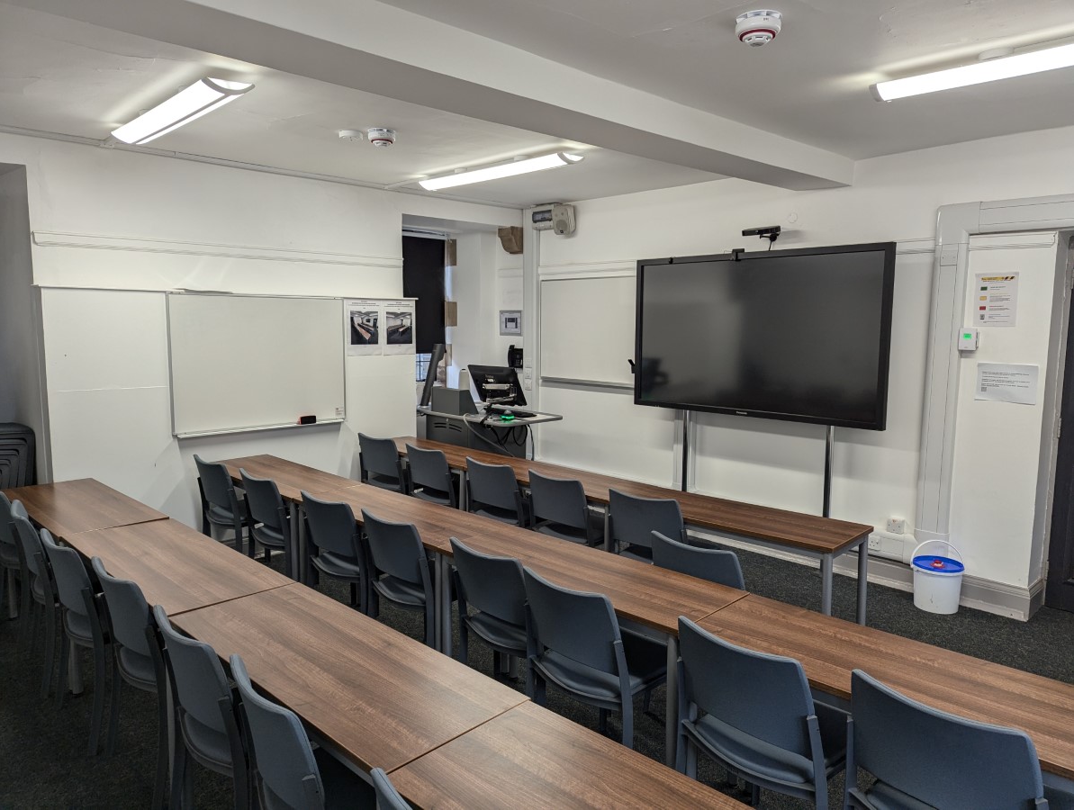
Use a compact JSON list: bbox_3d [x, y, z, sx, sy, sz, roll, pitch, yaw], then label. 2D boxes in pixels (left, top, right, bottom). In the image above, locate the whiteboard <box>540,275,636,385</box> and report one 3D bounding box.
[{"bbox_3d":[0.466,-0.616,6.299,1.220,0.890,0.045,7,9,44],"label":"whiteboard"}]

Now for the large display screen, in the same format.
[{"bbox_3d":[1.433,-0.472,5.046,1.820,1.095,0.085,7,9,44],"label":"large display screen"}]

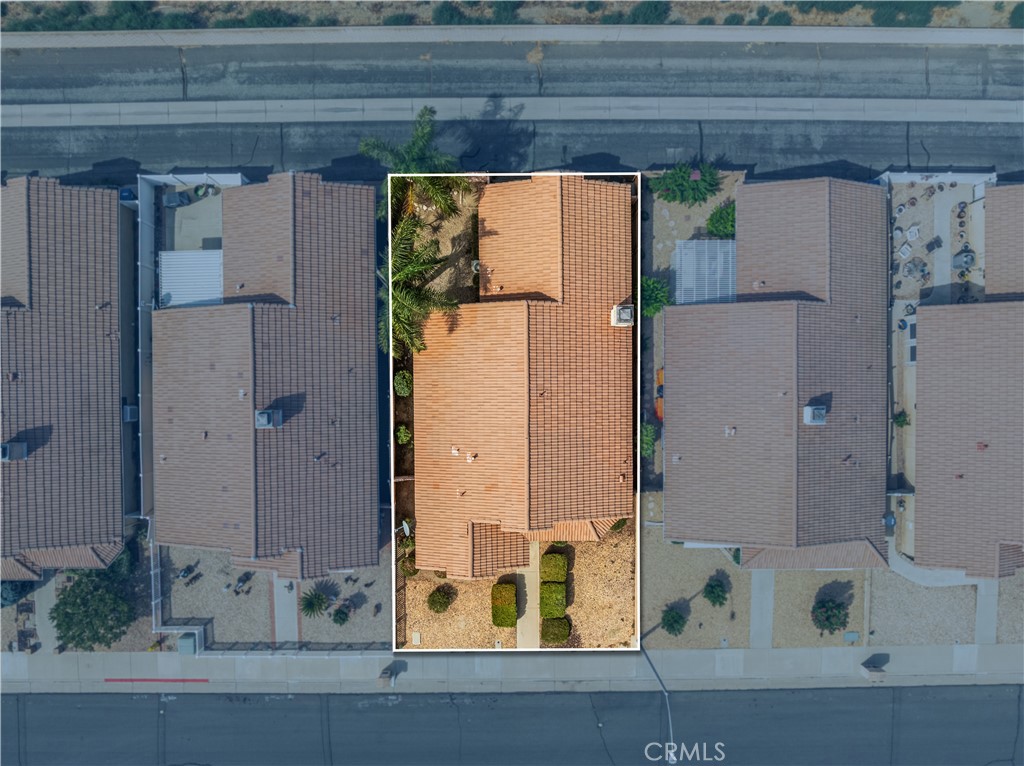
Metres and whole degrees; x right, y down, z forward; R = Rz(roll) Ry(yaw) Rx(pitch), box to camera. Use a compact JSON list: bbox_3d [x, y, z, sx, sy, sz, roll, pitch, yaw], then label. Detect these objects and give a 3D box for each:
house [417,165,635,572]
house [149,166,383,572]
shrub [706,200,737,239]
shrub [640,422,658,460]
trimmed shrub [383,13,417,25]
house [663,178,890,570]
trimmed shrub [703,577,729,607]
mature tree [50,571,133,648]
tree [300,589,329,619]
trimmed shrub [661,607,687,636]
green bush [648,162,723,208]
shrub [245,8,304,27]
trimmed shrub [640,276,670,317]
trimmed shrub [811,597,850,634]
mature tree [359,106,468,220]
[{"bbox_3d":[0.630,-0.400,38.200,11.700,4.200,21.100,0,90,0],"label":"house"},{"bbox_3d":[-12.630,-0.300,36.100,11.640,4.900,19.850,0,90,0],"label":"house"},{"bbox_3d":[11.650,-9.050,39.450,1.720,1.700,2.050,0,90,0],"label":"shrub"},{"bbox_3d":[7.170,3.090,37.700,1.100,1.600,1.950,0,90,0],"label":"shrub"},{"bbox_3d":[-6.150,-19.300,38.200,1.750,1.000,1.200,0,90,0],"label":"trimmed shrub"},{"bbox_3d":[13.600,-0.200,36.250,11.600,4.900,19.600,0,90,0],"label":"house"},{"bbox_3d":[11.380,11.660,39.650,1.400,1.300,1.620,0,90,0],"label":"trimmed shrub"},{"bbox_3d":[-22.890,12.290,38.800,4.630,3.000,4.580,0,90,0],"label":"mature tree"},{"bbox_3d":[-10.530,11.730,37.850,1.450,1.350,1.500,0,90,0],"label":"tree"},{"bbox_3d":[9.080,13.320,39.670,1.450,1.250,1.680,0,90,0],"label":"trimmed shrub"},{"bbox_3d":[9.590,-10.940,39.200,3.910,2.200,2.420,0,90,0],"label":"green bush"},{"bbox_3d":[-13.640,-20.910,40.650,3.200,1.500,1.400,0,90,0],"label":"shrub"},{"bbox_3d":[7.420,-4.540,37.300,1.750,2.200,2.050,0,90,0],"label":"trimmed shrub"},{"bbox_3d":[17.680,12.930,39.450,2.110,1.700,2.050,0,90,0],"label":"trimmed shrub"},{"bbox_3d":[-4.750,-10.600,35.400,5.200,6.200,5.200,0,90,0],"label":"mature tree"}]

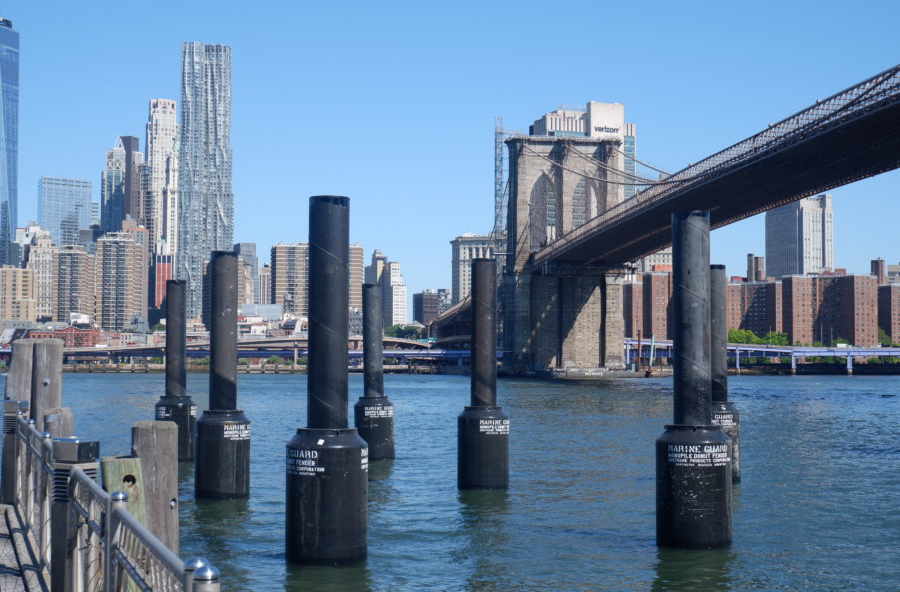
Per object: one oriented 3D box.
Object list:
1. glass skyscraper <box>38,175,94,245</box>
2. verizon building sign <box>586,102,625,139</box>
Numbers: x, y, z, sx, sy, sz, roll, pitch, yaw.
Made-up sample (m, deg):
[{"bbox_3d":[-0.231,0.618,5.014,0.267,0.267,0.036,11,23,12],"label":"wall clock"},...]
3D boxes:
[{"bbox_3d":[-477.038,-30.994,1668.485,58.000,226.000,43.000,2,-3,-32],"label":"glass skyscraper"},{"bbox_3d":[102.279,-114.486,887.802,24.500,22.500,8.000,2,-3,-24],"label":"verizon building sign"}]

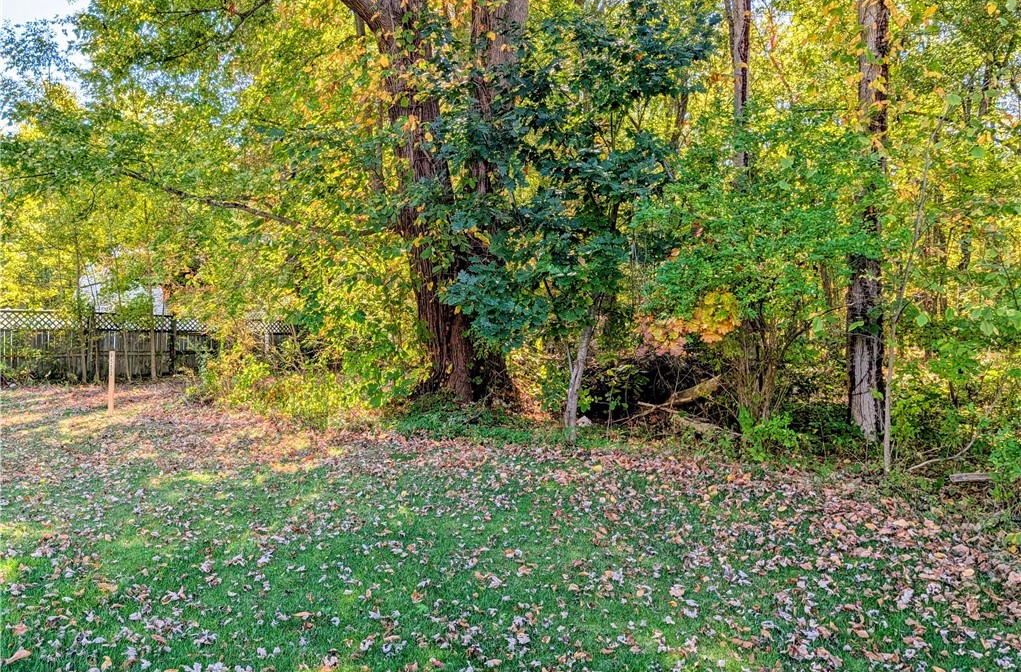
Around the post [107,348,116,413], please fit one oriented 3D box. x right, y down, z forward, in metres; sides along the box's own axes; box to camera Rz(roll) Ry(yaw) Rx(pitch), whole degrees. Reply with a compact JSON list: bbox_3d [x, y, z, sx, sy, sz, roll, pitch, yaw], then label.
[{"bbox_3d":[-6.757,0.754,12.000,0.080,1.080,0.060,0,0,-9],"label":"post"}]

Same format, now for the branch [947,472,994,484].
[{"bbox_3d":[4.551,1.408,7.000,0.519,0.085,0.100,1,0,-11],"label":"branch"}]

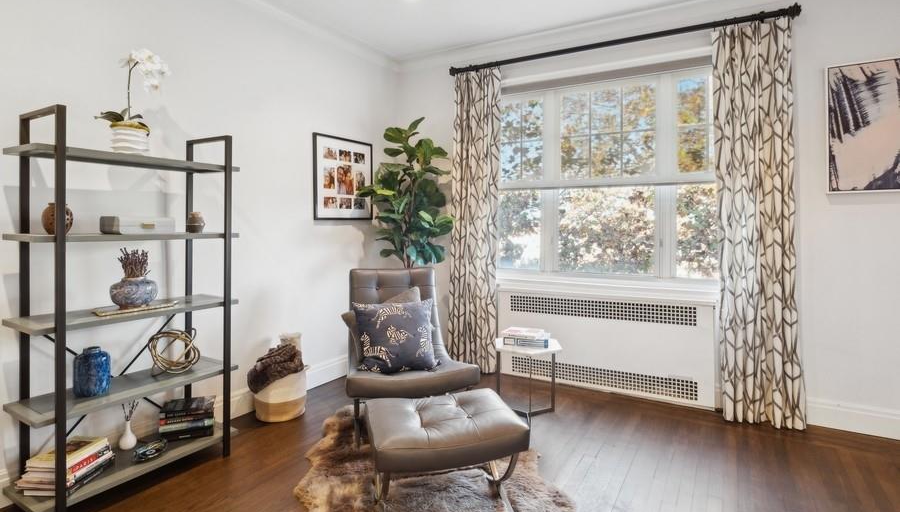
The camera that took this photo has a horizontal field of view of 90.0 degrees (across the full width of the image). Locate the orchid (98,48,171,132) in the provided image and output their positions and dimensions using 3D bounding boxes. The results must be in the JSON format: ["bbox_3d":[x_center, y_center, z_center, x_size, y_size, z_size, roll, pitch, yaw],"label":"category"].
[{"bbox_3d":[-1.525,-0.802,2.180,0.290,0.380,0.200,-3,4,-41],"label":"orchid"}]

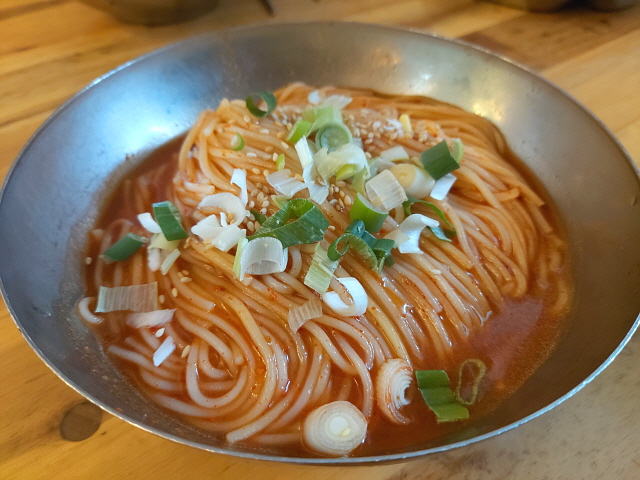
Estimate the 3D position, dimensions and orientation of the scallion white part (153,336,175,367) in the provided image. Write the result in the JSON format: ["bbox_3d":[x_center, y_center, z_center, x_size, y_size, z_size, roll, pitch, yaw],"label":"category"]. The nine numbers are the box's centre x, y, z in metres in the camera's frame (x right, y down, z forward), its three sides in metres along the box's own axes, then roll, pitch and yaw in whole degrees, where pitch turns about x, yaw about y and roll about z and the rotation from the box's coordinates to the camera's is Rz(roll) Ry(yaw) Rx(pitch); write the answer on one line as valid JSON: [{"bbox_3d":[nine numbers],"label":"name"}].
[{"bbox_3d":[-0.052,0.037,0.154,0.003,0.002,0.011,23,51,20],"label":"scallion white part"}]

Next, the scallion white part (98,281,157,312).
[{"bbox_3d":[-0.063,0.019,0.152,0.017,0.002,0.010,-4,48,-4],"label":"scallion white part"}]

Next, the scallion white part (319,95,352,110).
[{"bbox_3d":[0.007,-0.065,0.220,0.016,0.004,0.010,0,62,0],"label":"scallion white part"}]

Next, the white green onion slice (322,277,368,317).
[{"bbox_3d":[0.007,0.017,0.139,0.013,0.007,0.010,0,47,0],"label":"white green onion slice"}]

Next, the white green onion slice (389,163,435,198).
[{"bbox_3d":[0.036,-0.023,0.181,0.012,0.011,0.011,15,29,-41],"label":"white green onion slice"}]

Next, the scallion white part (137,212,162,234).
[{"bbox_3d":[-0.062,-0.006,0.169,0.010,0.003,0.005,34,56,27],"label":"scallion white part"}]

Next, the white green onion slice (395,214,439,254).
[{"bbox_3d":[0.034,-0.002,0.163,0.011,0.007,0.013,30,70,11],"label":"white green onion slice"}]

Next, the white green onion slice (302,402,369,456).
[{"bbox_3d":[0.005,0.058,0.140,0.018,0.005,0.018,4,42,-5],"label":"white green onion slice"}]

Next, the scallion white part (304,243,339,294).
[{"bbox_3d":[0.001,0.009,0.144,0.007,0.002,0.014,20,67,9],"label":"scallion white part"}]

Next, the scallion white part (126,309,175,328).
[{"bbox_3d":[-0.053,0.025,0.147,0.015,0.003,0.005,-9,48,-8],"label":"scallion white part"}]

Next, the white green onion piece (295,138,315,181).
[{"bbox_3d":[-0.006,-0.032,0.183,0.006,0.004,0.015,-15,83,-2],"label":"white green onion piece"}]

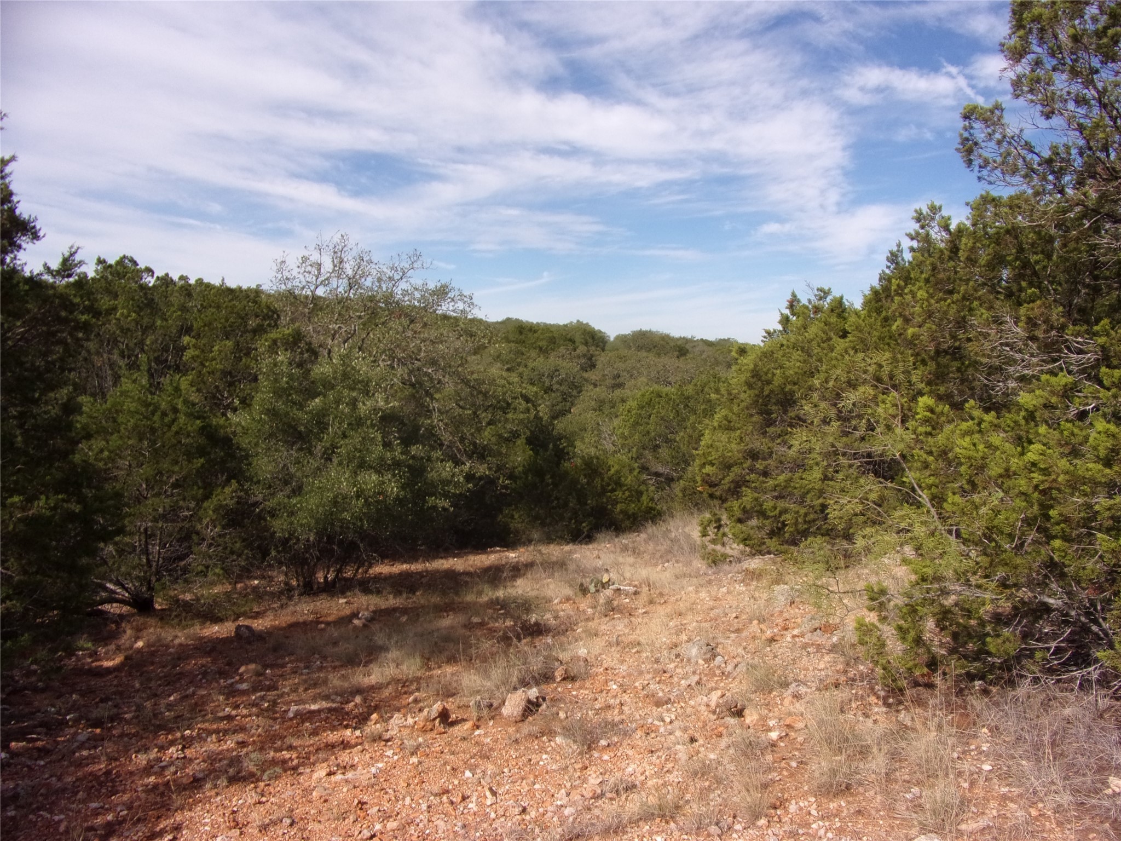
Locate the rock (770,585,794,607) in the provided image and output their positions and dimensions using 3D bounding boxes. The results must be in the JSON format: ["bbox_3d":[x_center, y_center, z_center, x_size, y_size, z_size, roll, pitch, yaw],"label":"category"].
[{"bbox_3d":[2.024,1.604,7.100,0.230,0.165,0.200,1,2,16],"label":"rock"}]

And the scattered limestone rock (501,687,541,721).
[{"bbox_3d":[-0.231,1.679,4.600,0.235,0.170,0.190,0,2,-3],"label":"scattered limestone rock"}]

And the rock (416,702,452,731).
[{"bbox_3d":[-0.730,1.695,4.450,0.200,0.145,0.165,0,2,-9],"label":"rock"}]

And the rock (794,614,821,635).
[{"bbox_3d":[2.034,1.680,6.400,0.220,0.130,0.180,1,2,18],"label":"rock"}]

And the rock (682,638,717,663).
[{"bbox_3d":[1.048,1.727,5.850,0.250,0.145,0.200,0,2,10],"label":"rock"}]

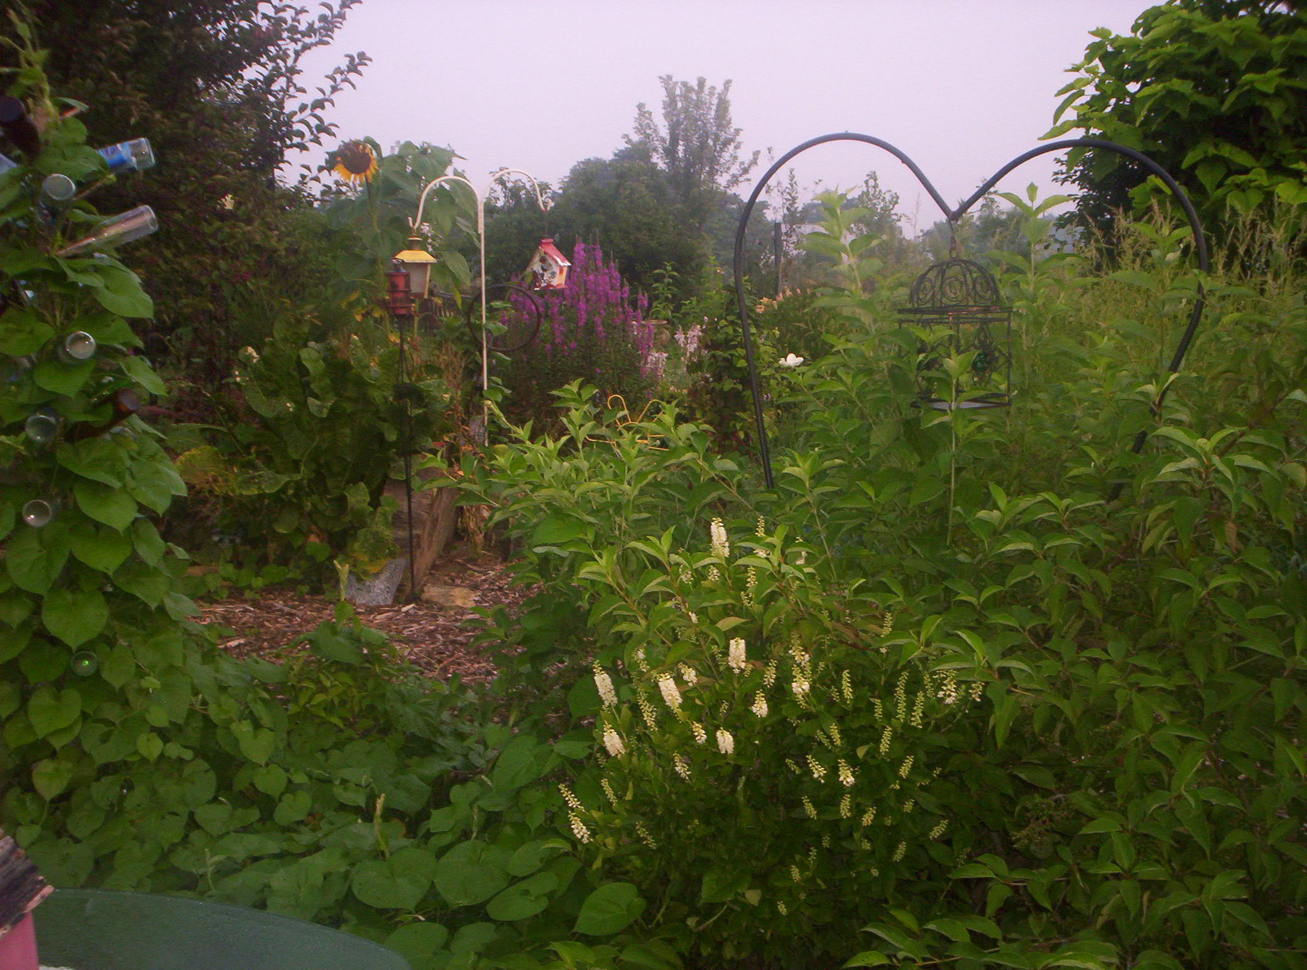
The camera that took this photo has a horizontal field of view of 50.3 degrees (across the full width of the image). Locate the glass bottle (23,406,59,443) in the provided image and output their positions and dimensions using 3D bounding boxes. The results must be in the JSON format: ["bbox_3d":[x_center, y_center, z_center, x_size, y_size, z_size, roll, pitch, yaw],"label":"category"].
[{"bbox_3d":[-1.390,-0.148,3.173,0.066,0.066,0.245,-4,10,-21],"label":"glass bottle"}]

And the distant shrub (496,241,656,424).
[{"bbox_3d":[-0.435,-0.553,8.213,0.970,1.670,0.900,-1,9,-3],"label":"distant shrub"}]

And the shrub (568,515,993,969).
[{"bbox_3d":[0.266,0.606,3.082,0.880,0.940,0.820,0,9,5],"label":"shrub"}]

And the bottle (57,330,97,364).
[{"bbox_3d":[-1.342,-0.308,3.227,0.066,0.066,0.245,-6,1,-29],"label":"bottle"}]

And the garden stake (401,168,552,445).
[{"bbox_3d":[-0.866,-0.533,6.899,0.720,2.050,0.080,-2,9,-7],"label":"garden stake"}]

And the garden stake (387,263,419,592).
[{"bbox_3d":[-1.150,-0.214,6.442,0.120,1.570,0.120,-2,9,-10],"label":"garden stake"}]

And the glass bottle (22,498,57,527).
[{"bbox_3d":[-1.450,0.058,3.317,0.066,0.066,0.245,-4,4,-17],"label":"glass bottle"}]

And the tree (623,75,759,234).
[{"bbox_3d":[0.733,-4.979,25.539,2.550,5.000,2.500,-1,9,2],"label":"tree"}]

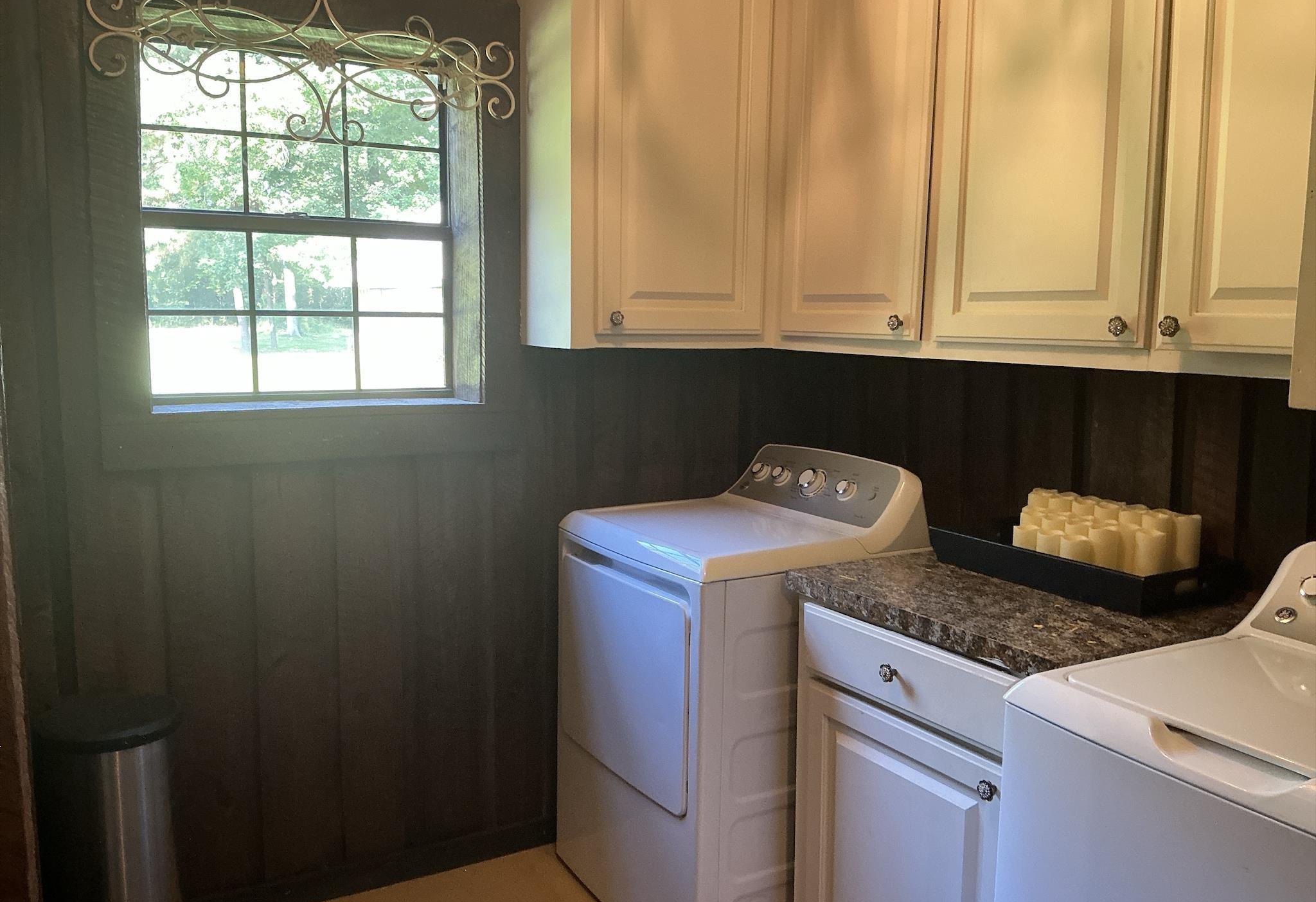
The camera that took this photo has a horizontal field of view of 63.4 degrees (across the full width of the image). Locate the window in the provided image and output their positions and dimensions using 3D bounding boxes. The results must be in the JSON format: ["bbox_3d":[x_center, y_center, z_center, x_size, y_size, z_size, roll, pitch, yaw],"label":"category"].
[{"bbox_3d":[-0.880,-0.543,2.658,0.745,0.830,0.060,-3,7,-29],"label":"window"}]

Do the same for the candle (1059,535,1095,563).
[{"bbox_3d":[0.803,0.215,2.056,0.057,0.098,0.057,-3,7,-29],"label":"candle"}]

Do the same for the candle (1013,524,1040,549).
[{"bbox_3d":[0.744,0.203,2.160,0.057,0.099,0.057,-3,7,-29],"label":"candle"}]

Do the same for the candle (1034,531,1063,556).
[{"bbox_3d":[0.774,0.210,2.108,0.057,0.097,0.057,-3,7,-29],"label":"candle"}]

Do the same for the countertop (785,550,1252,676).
[{"bbox_3d":[0.721,0.292,2.056,0.640,0.040,0.740,-3,7,-29],"label":"countertop"}]

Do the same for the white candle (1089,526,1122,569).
[{"bbox_3d":[0.853,0.208,2.038,0.057,0.117,0.057,-3,7,-29],"label":"white candle"}]

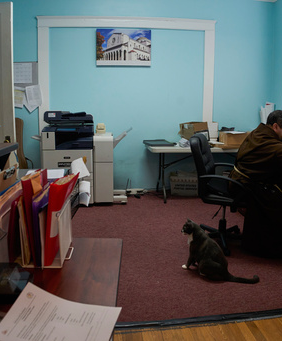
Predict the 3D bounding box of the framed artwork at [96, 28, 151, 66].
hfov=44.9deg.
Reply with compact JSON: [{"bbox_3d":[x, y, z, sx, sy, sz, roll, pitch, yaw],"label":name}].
[{"bbox_3d":[-0.238,-1.685,4.679,0.765,0.515,0.030,-1,10,-5],"label":"framed artwork"}]

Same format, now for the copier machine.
[{"bbox_3d":[-0.804,-0.194,4.550,0.860,1.140,0.660,-1,10,-5],"label":"copier machine"}]

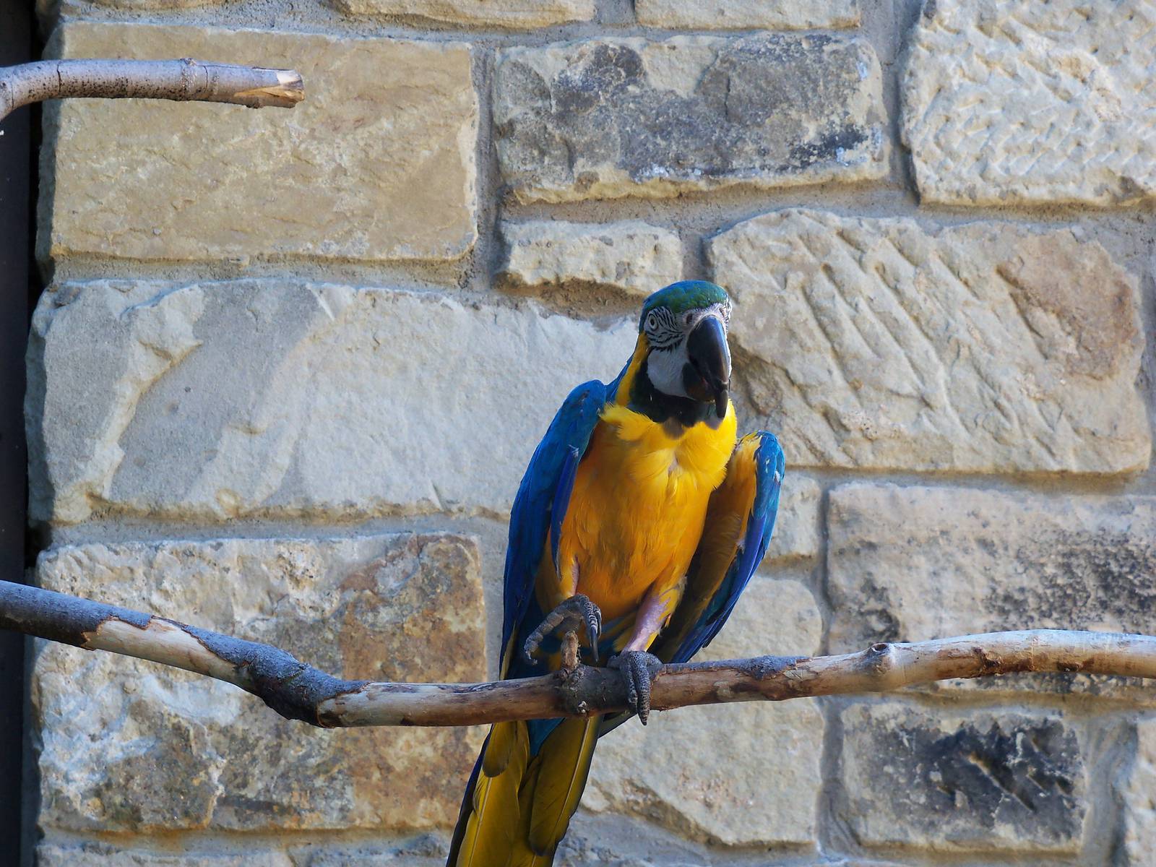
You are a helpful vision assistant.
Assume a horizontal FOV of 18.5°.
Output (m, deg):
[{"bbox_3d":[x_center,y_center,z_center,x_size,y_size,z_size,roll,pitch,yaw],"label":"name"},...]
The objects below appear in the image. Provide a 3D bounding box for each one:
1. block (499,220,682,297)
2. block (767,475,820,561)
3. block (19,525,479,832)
[{"bbox_3d":[0.015,-0.138,2.969,0.149,0.062,0.110,0,-6,4],"label":"block"},{"bbox_3d":[0.156,0.074,2.932,0.090,0.071,0.100,0,-6,4],"label":"block"},{"bbox_3d":[-0.254,0.214,2.981,0.373,0.244,0.170,0,-6,4],"label":"block"}]

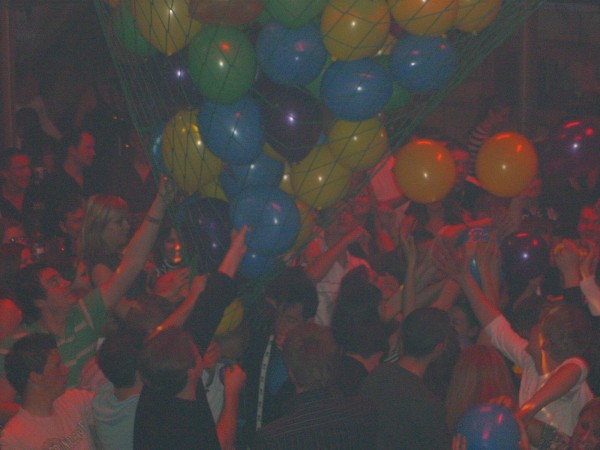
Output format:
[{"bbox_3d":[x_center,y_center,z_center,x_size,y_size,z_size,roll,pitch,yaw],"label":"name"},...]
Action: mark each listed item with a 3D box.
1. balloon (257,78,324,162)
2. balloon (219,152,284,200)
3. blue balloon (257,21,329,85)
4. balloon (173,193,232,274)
[{"bbox_3d":[-0.034,-0.385,7.350,0.242,0.305,0.242,0,8,0],"label":"balloon"},{"bbox_3d":[-0.196,-0.183,8.150,0.268,0.264,0.268,0,10,0],"label":"balloon"},{"bbox_3d":[-0.031,-0.707,8.100,0.291,0.279,0.291,0,10,0],"label":"blue balloon"},{"bbox_3d":[-0.345,0.031,7.300,0.233,0.281,0.233,0,8,0],"label":"balloon"}]

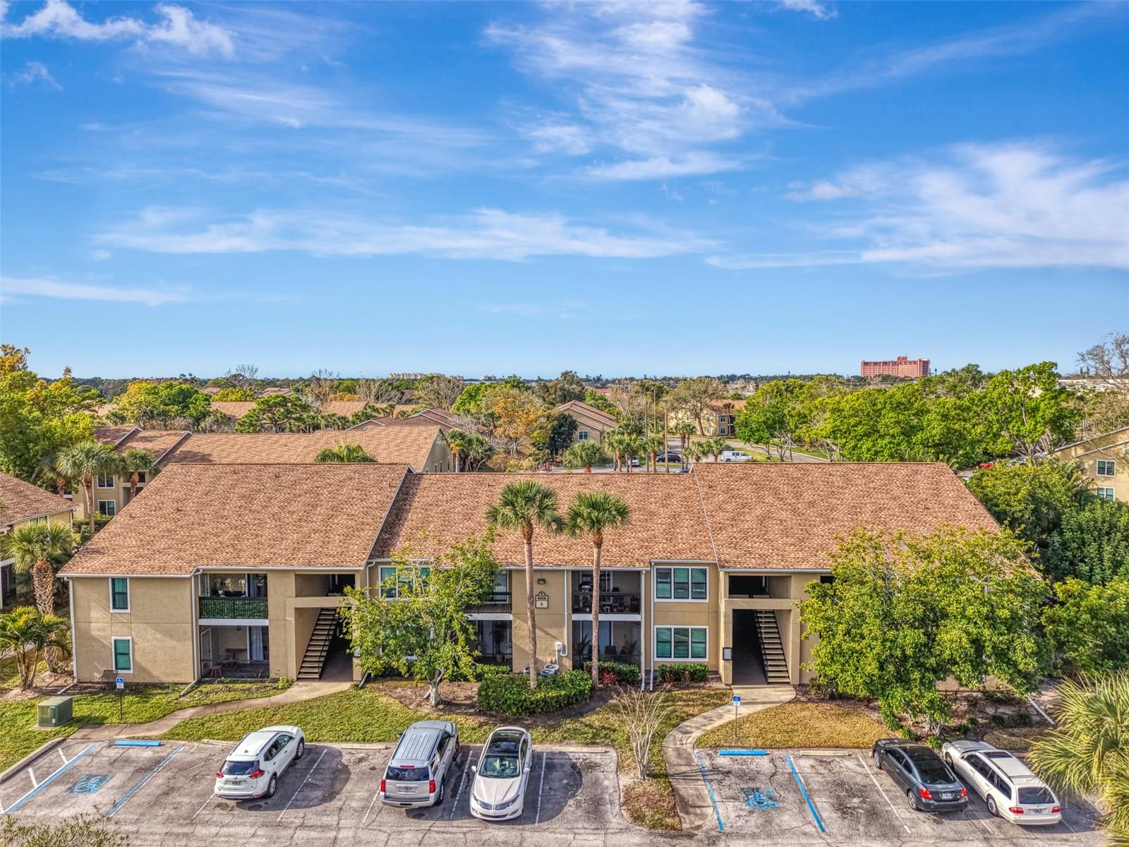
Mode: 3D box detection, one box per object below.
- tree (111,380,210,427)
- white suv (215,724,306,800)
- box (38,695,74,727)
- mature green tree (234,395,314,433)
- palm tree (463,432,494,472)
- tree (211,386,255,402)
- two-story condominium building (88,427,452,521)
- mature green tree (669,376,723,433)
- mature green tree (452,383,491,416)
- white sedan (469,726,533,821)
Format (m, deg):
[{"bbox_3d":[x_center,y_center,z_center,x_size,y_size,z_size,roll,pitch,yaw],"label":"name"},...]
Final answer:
[{"bbox_3d":[-62.999,0.326,122.212,14.200,13.900,14.000,0,3,0],"label":"tree"},{"bbox_3d":[-10.480,11.430,27.258,1.840,1.720,4.690,0,3,1],"label":"white suv"},{"bbox_3d":[-22.110,12.511,33.978,0.860,0.920,0.870,0,3,3],"label":"box"},{"bbox_3d":[-41.687,1.887,112.284,11.000,11.900,11.000,0,3,0],"label":"mature green tree"},{"bbox_3d":[-11.394,5.051,104.462,3.900,7.529,3.800,0,3,0],"label":"palm tree"},{"bbox_3d":[-89.718,-3.764,212.133,11.000,12.775,10.500,0,3,0],"label":"tree"},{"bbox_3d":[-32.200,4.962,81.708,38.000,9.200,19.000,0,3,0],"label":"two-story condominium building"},{"bbox_3d":[32.742,-4.017,193.080,12.800,14.600,12.500,0,3,0],"label":"mature green tree"},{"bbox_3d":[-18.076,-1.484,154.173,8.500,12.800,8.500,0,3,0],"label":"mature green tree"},{"bbox_3d":[-2.150,11.907,27.063,1.900,1.480,4.930,0,3,3],"label":"white sedan"}]

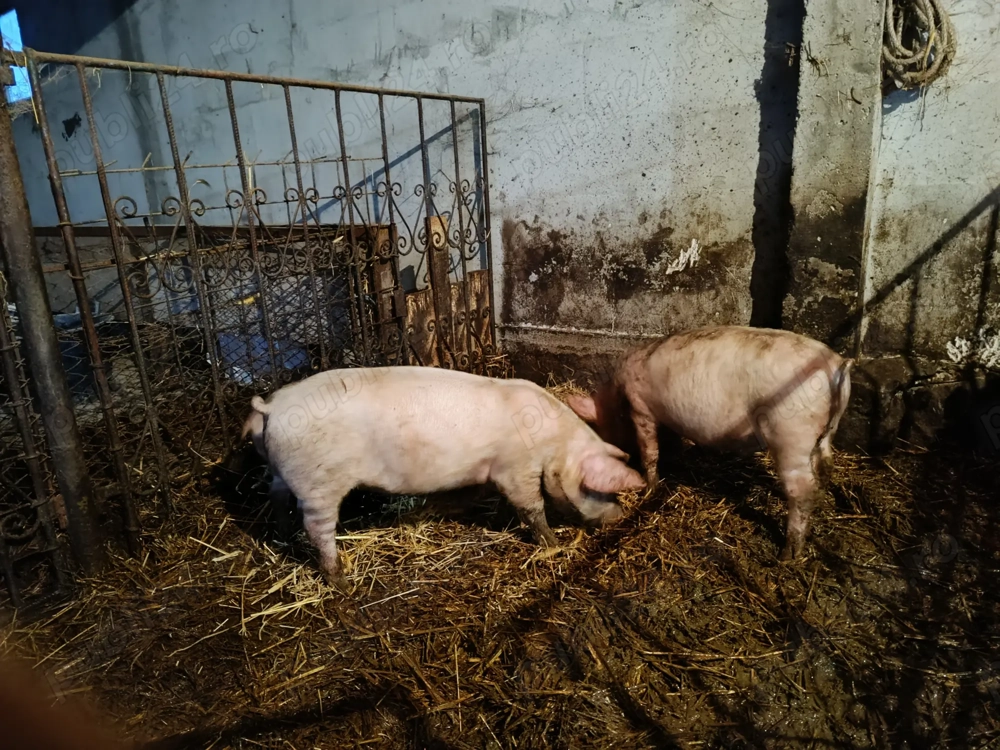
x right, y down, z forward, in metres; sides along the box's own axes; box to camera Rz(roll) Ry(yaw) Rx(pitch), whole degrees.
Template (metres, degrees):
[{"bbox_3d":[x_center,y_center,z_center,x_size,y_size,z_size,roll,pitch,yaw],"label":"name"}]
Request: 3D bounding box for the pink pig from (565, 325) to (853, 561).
[{"bbox_3d":[0.695,0.121,2.674,0.345,0.667,1.208,-16,19,-41],"label":"pink pig"}]

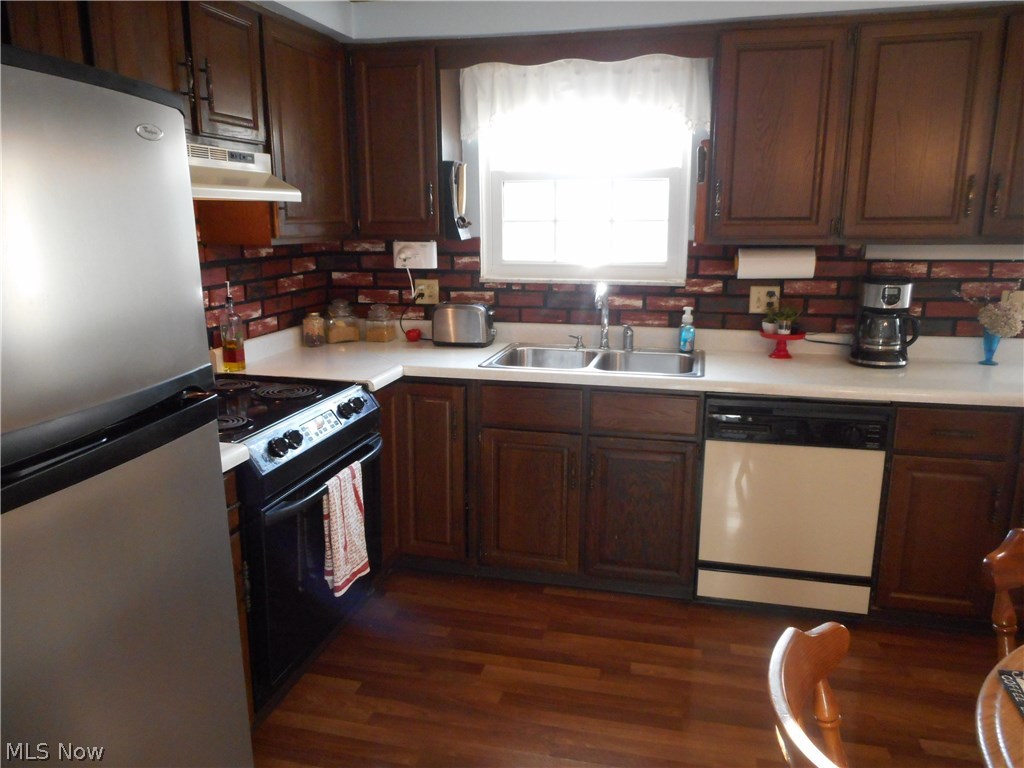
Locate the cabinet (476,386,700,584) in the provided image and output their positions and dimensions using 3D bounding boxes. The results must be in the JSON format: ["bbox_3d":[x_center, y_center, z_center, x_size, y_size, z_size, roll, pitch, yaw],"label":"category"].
[{"bbox_3d":[0.345,0.360,3.125,0.887,0.860,0.595,3,12,14],"label":"cabinet"}]

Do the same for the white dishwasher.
[{"bbox_3d":[1.069,0.398,2.945,0.604,0.840,0.600,3,12,14],"label":"white dishwasher"}]

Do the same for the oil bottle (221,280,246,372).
[{"bbox_3d":[-1.038,-0.217,2.757,0.066,0.335,0.066,7,14,31],"label":"oil bottle"}]

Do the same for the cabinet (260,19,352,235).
[{"bbox_3d":[-0.891,-0.922,2.816,0.317,0.752,0.630,3,12,14],"label":"cabinet"}]

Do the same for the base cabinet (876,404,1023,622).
[{"bbox_3d":[1.554,0.422,2.829,0.391,0.860,0.595,3,12,14],"label":"base cabinet"}]

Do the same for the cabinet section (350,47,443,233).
[{"bbox_3d":[-0.441,-1.003,3.177,0.400,0.755,0.335,3,12,14],"label":"cabinet section"}]

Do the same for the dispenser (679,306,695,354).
[{"bbox_3d":[0.749,-0.231,3.138,0.062,0.194,0.055,3,12,14],"label":"dispenser"}]

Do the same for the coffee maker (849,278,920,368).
[{"bbox_3d":[1.449,-0.243,2.872,0.222,0.337,0.225,2,12,11],"label":"coffee maker"}]

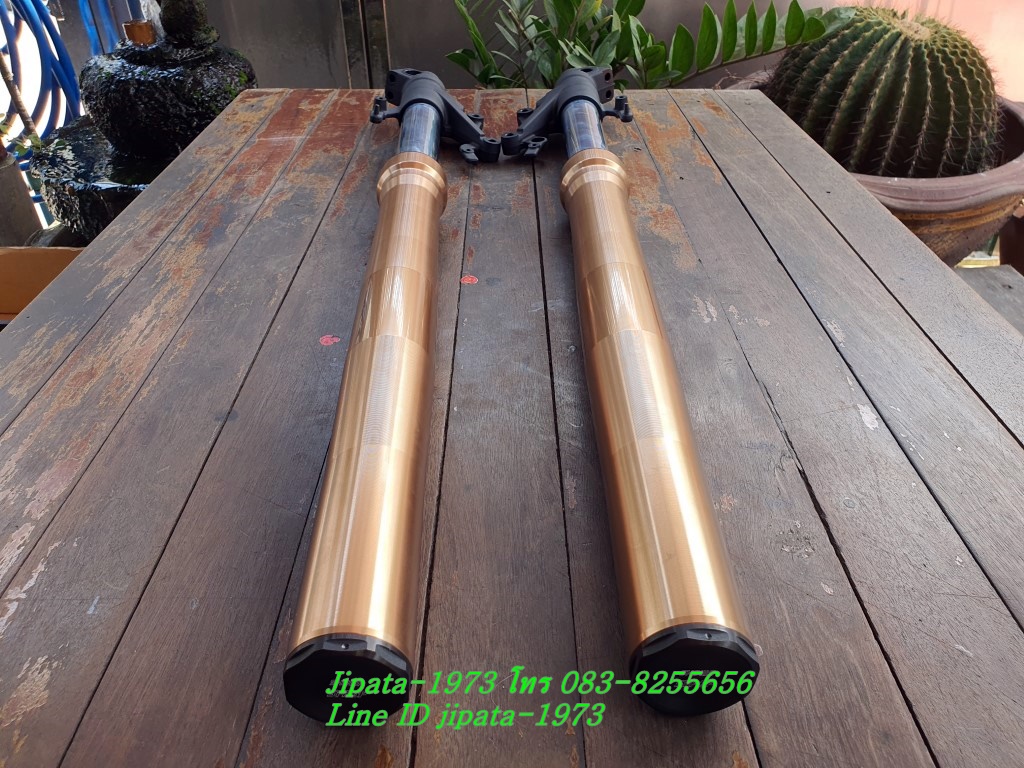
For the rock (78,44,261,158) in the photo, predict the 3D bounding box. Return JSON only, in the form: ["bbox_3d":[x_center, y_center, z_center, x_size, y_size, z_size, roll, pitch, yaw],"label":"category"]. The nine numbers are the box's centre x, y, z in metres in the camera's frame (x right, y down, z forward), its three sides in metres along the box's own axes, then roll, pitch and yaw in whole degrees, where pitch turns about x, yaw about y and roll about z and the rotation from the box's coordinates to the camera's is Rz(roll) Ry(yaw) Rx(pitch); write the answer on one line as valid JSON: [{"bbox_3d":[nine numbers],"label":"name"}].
[{"bbox_3d":[-0.620,-0.518,1.400,0.286,0.172,0.258,-14,38,-19],"label":"rock"}]

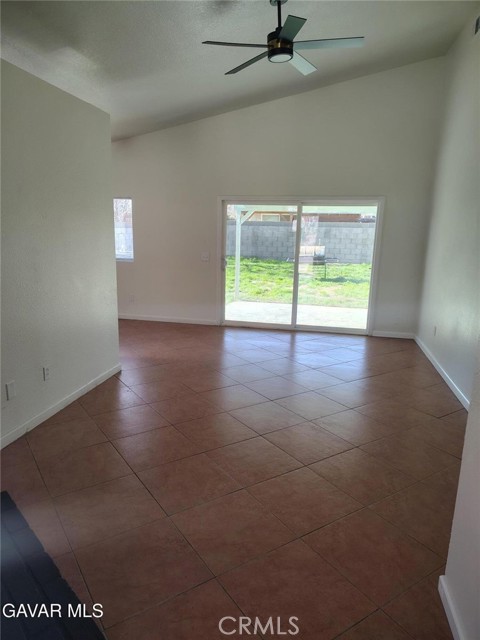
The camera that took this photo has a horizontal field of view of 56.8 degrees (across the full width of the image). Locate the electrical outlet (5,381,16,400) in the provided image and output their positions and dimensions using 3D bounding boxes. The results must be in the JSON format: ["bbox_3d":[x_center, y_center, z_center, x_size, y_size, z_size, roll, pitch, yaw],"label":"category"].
[{"bbox_3d":[-1.662,0.509,3.222,0.010,0.127,0.085,4,12,11],"label":"electrical outlet"}]

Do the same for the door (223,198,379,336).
[{"bbox_3d":[0.859,-0.812,6.866,2.370,2.000,0.100,4,12,11],"label":"door"}]

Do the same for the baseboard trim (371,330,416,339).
[{"bbox_3d":[2.325,0.224,6.736,0.600,0.090,0.015,4,12,11],"label":"baseboard trim"}]

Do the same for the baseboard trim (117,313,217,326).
[{"bbox_3d":[-1.238,-0.006,7.438,1.790,0.090,0.015,4,12,11],"label":"baseboard trim"}]

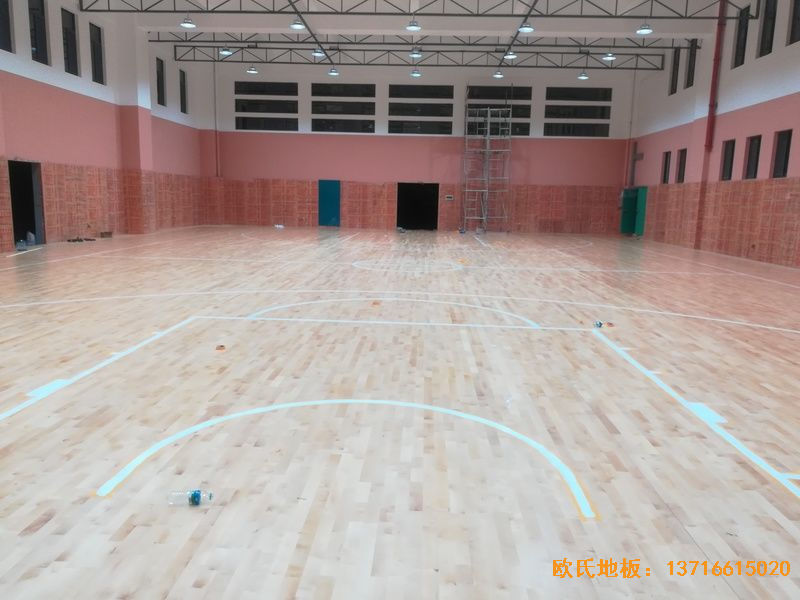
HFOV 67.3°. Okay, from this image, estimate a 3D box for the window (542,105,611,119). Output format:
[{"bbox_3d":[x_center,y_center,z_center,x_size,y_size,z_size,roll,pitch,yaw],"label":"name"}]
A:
[{"bbox_3d":[7.965,-8.427,26.974,2.894,0.561,0.150,2,10,2],"label":"window"}]

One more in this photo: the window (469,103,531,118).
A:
[{"bbox_3d":[4.437,-8.530,27.104,2.876,0.573,0.150,2,10,2],"label":"window"}]

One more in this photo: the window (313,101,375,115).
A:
[{"bbox_3d":[-2.561,-8.716,27.355,2.881,0.560,0.150,2,10,2],"label":"window"}]

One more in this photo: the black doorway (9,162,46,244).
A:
[{"bbox_3d":[-9.853,-2.521,15.796,0.240,2.180,1.280,2,10,2],"label":"black doorway"}]

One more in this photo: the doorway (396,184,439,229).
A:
[{"bbox_3d":[0.835,-4.346,28.004,1.910,2.120,0.220,2,10,2],"label":"doorway"}]

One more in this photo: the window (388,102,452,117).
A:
[{"bbox_3d":[0.940,-8.618,27.235,2.914,0.556,0.150,2,10,2],"label":"window"}]

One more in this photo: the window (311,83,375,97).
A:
[{"bbox_3d":[-2.549,-9.484,27.224,2.885,0.560,0.150,2,10,2],"label":"window"}]

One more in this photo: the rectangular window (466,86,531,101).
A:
[{"bbox_3d":[4.481,-9.273,26.970,2.880,0.560,0.150,2,10,2],"label":"rectangular window"}]

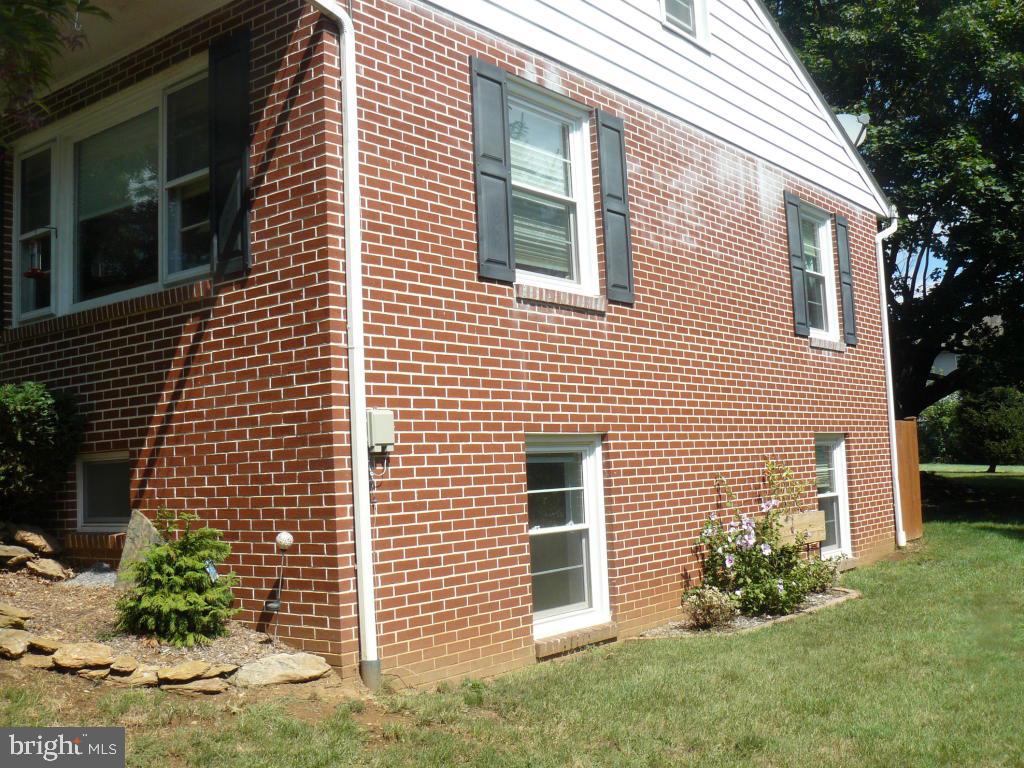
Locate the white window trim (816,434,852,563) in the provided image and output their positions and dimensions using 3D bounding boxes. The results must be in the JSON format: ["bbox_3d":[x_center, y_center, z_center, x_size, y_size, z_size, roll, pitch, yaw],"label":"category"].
[{"bbox_3d":[3.376,1.204,11.352,0.120,1.350,0.980,-6,-6,38],"label":"white window trim"}]

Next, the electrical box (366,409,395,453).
[{"bbox_3d":[-0.755,0.261,6.000,0.090,0.235,0.170,-6,-6,38],"label":"electrical box"}]

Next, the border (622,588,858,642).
[{"bbox_3d":[2.030,1.831,8.725,0.820,0.110,2.900,-6,-6,38],"label":"border"}]

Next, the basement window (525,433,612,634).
[{"bbox_3d":[0.366,1.039,7.540,0.120,1.365,1.010,-6,-6,38],"label":"basement window"}]

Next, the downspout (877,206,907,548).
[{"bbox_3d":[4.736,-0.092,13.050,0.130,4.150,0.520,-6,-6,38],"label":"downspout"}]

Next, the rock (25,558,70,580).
[{"bbox_3d":[-3.053,1.219,7.000,0.310,0.140,0.220,0,-5,-24],"label":"rock"}]

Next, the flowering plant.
[{"bbox_3d":[2.075,1.261,8.896,0.680,1.200,1.100,-6,-6,38],"label":"flowering plant"}]

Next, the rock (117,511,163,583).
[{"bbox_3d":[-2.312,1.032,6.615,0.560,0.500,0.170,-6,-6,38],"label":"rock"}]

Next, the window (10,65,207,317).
[{"bbox_3d":[-2.798,-1.252,7.422,2.550,1.460,0.120,-6,-6,38],"label":"window"}]

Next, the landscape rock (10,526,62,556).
[{"bbox_3d":[-3.177,1.050,7.100,0.340,0.170,0.240,-2,-5,-8],"label":"landscape rock"}]

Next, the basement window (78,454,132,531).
[{"bbox_3d":[-2.719,0.734,7.239,0.790,0.535,0.080,-6,-6,38],"label":"basement window"}]

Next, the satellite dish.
[{"bbox_3d":[4.207,-3.136,13.173,0.530,0.530,0.420,-1,-5,-15],"label":"satellite dish"}]

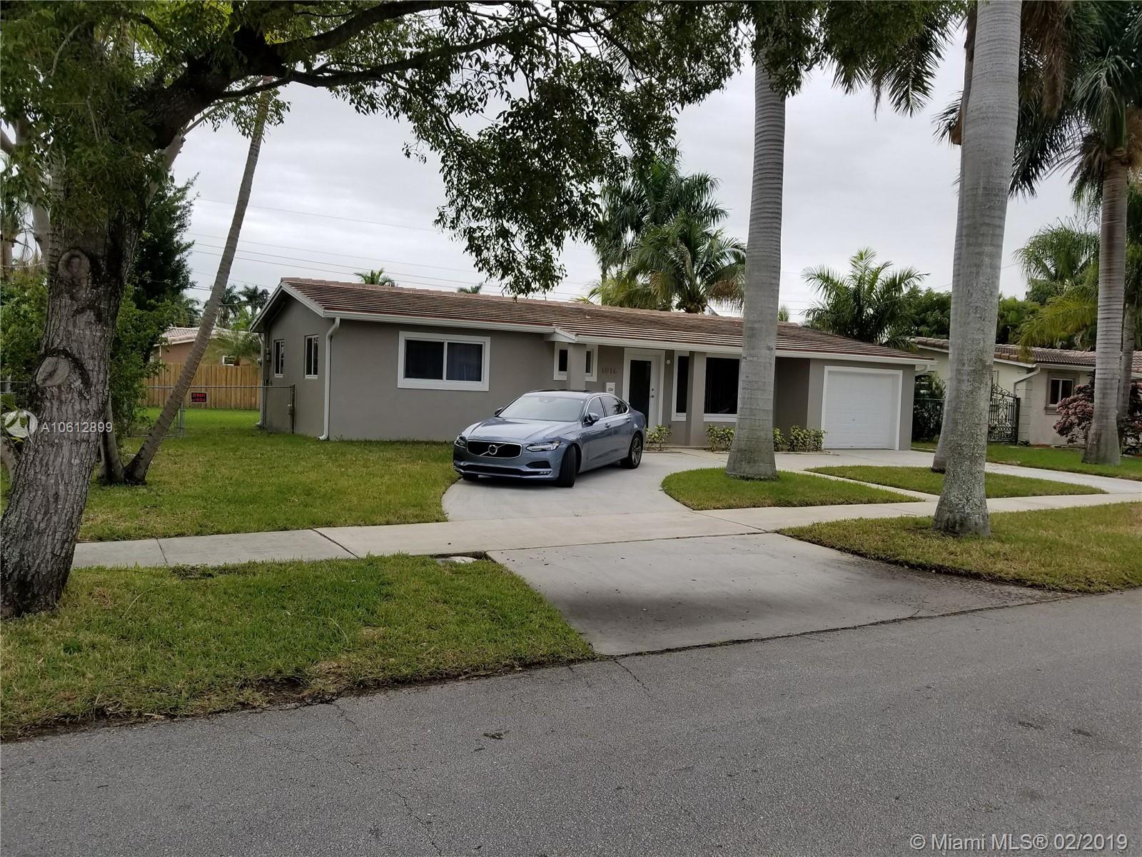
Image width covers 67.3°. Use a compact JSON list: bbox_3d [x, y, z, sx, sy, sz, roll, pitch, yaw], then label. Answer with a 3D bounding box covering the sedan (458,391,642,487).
[{"bbox_3d":[-0.190,0.076,15.000,1.920,1.450,4.960,4,4,23],"label":"sedan"}]

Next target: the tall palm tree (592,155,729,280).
[{"bbox_3d":[3.992,-6.874,41.330,6.300,12.763,6.300,1,3,-29],"label":"tall palm tree"}]

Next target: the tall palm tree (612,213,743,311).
[{"bbox_3d":[4.399,-4.706,36.731,5.700,8.944,5.700,1,3,-29],"label":"tall palm tree"}]

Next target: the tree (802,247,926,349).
[{"bbox_3d":[11.134,-3.388,33.186,4.800,7.209,4.800,1,3,-29],"label":"tree"}]

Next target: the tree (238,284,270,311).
[{"bbox_3d":[-41.555,-12.404,112.338,4.200,13.081,4.200,1,3,-29],"label":"tree"}]

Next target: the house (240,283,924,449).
[{"bbox_3d":[0.708,-1.700,25.146,17.670,3.850,9.900,1,3,-29],"label":"house"}]

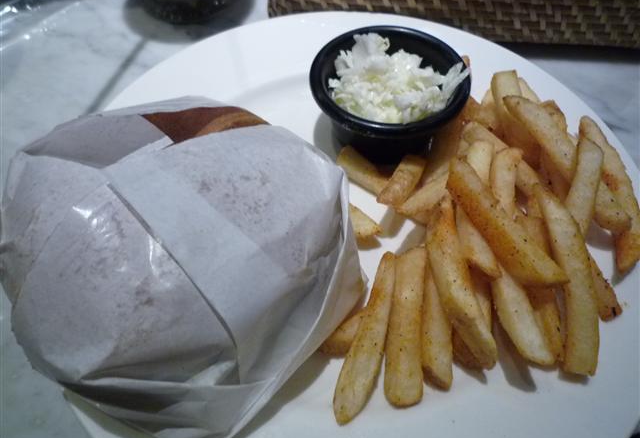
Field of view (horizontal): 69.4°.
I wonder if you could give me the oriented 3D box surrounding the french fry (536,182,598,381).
[{"bbox_3d":[0.099,0.024,0.190,0.013,0.012,0.077,-4,76,-3],"label":"french fry"}]

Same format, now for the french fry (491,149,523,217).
[{"bbox_3d":[0.084,-0.015,0.206,0.011,0.011,0.036,11,71,7],"label":"french fry"}]

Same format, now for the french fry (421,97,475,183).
[{"bbox_3d":[0.065,-0.040,0.234,0.014,0.013,0.059,24,61,14],"label":"french fry"}]

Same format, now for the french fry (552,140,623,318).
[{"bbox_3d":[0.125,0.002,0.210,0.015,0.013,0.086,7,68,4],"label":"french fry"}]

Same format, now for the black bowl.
[{"bbox_3d":[0.035,-0.062,0.246,0.079,0.036,0.079,0,58,0],"label":"black bowl"}]

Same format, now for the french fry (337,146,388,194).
[{"bbox_3d":[0.023,-0.023,0.235,0.036,0.011,0.011,38,65,21],"label":"french fry"}]

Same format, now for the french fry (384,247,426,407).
[{"bbox_3d":[0.036,0.042,0.188,0.014,0.012,0.065,6,68,4],"label":"french fry"}]

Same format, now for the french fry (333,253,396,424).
[{"bbox_3d":[0.019,0.046,0.186,0.013,0.012,0.069,15,68,9],"label":"french fry"}]

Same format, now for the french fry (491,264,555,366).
[{"bbox_3d":[0.082,0.038,0.190,0.011,0.012,0.045,-19,77,-11],"label":"french fry"}]

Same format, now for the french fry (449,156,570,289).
[{"bbox_3d":[0.076,0.001,0.193,0.013,0.013,0.064,-34,74,-19],"label":"french fry"}]

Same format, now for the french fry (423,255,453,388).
[{"bbox_3d":[0.048,0.041,0.190,0.011,0.011,0.055,0,66,0],"label":"french fry"}]

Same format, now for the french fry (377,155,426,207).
[{"bbox_3d":[0.038,-0.019,0.219,0.011,0.011,0.029,27,64,16],"label":"french fry"}]

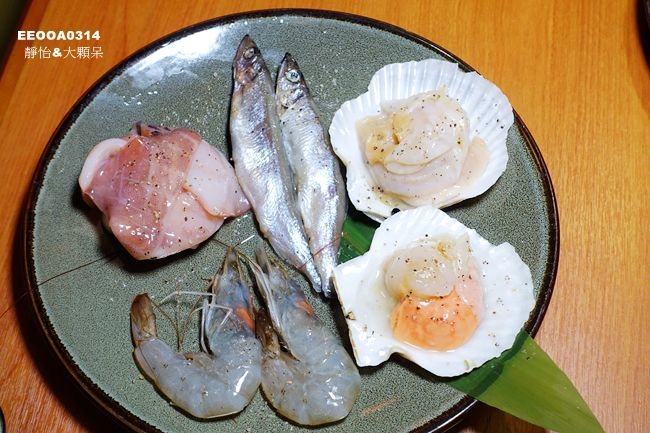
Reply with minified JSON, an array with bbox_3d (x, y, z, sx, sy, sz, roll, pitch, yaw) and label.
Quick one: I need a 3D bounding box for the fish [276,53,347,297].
[{"bbox_3d":[-0.005,-0.027,0.562,0.027,0.020,0.154,-7,59,-5],"label":"fish"}]

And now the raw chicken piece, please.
[{"bbox_3d":[-0.080,-0.011,0.545,0.087,0.030,0.072,0,59,0],"label":"raw chicken piece"}]

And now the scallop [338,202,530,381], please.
[{"bbox_3d":[0.053,0.039,0.517,0.091,0.029,0.090,-10,60,-7],"label":"scallop"}]

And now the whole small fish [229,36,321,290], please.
[{"bbox_3d":[-0.033,-0.031,0.564,0.028,0.020,0.167,-12,60,-8],"label":"whole small fish"}]

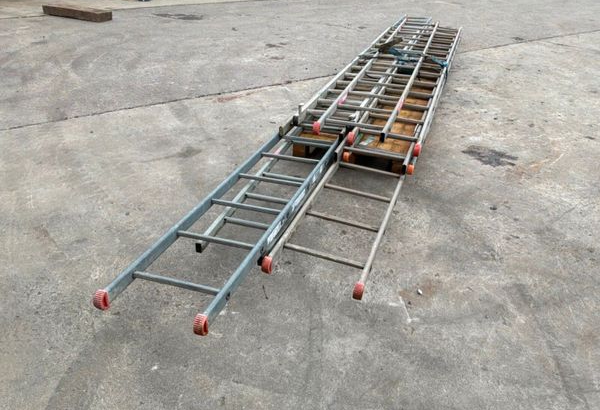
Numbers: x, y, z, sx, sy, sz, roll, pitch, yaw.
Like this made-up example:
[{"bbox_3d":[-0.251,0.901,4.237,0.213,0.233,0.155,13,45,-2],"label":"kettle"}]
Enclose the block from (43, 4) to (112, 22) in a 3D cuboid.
[{"bbox_3d":[-4.155,-3.576,9.043,1.780,0.150,0.280,19,34,30],"label":"block"}]

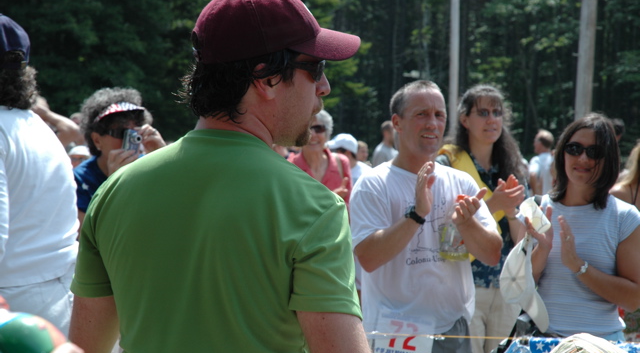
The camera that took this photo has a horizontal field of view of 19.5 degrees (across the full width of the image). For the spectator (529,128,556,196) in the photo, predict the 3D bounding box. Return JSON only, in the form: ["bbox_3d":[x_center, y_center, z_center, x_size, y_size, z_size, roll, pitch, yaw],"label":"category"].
[{"bbox_3d":[2.111,0.426,17.610,0.330,1.750,0.500,2,1,41],"label":"spectator"}]

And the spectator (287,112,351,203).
[{"bbox_3d":[-0.020,0.465,10.810,0.500,1.700,0.360,1,1,-5],"label":"spectator"}]

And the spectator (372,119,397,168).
[{"bbox_3d":[0.636,0.360,17.810,0.330,1.780,0.500,1,1,-30],"label":"spectator"}]

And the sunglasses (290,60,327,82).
[{"bbox_3d":[-0.057,-0.167,2.970,0.145,0.045,0.145,1,0,-18],"label":"sunglasses"}]

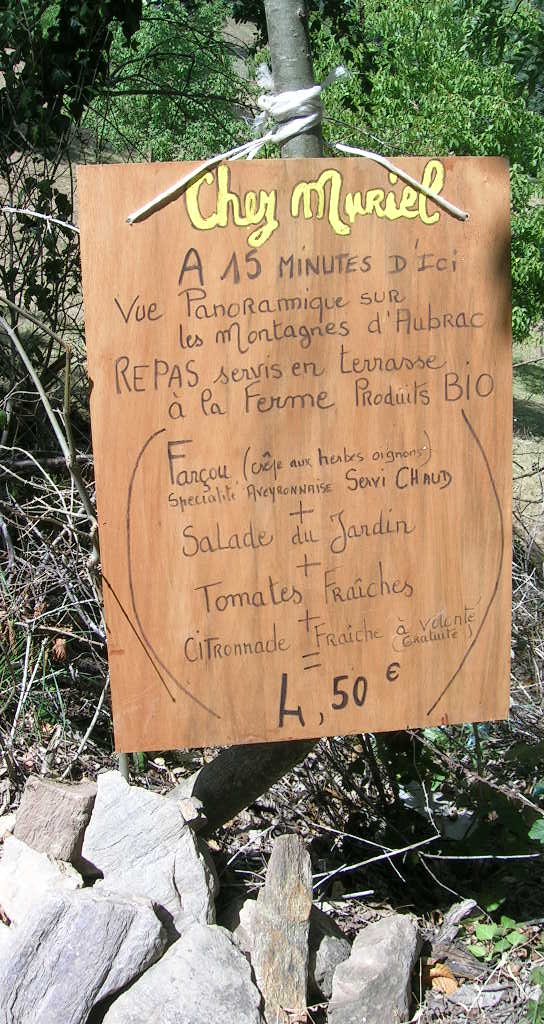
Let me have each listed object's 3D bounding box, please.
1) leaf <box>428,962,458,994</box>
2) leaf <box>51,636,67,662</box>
[{"bbox_3d":[0.227,0.617,1.370,0.042,0.026,0.038,-1,13,0],"label":"leaf"},{"bbox_3d":[-0.412,0.266,2.000,0.033,0.045,0.030,-1,13,0],"label":"leaf"}]

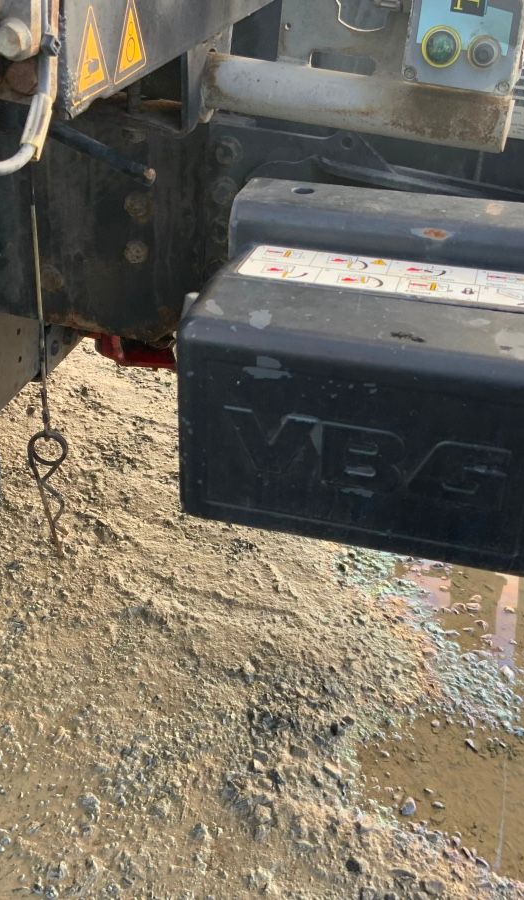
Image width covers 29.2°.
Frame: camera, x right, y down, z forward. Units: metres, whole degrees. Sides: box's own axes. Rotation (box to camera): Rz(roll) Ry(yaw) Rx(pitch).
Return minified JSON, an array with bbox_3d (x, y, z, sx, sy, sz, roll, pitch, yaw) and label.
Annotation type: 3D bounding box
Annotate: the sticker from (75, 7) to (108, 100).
[{"bbox_3d":[-0.105,-0.246,0.620,0.002,0.053,0.060,8,30,12],"label":"sticker"}]

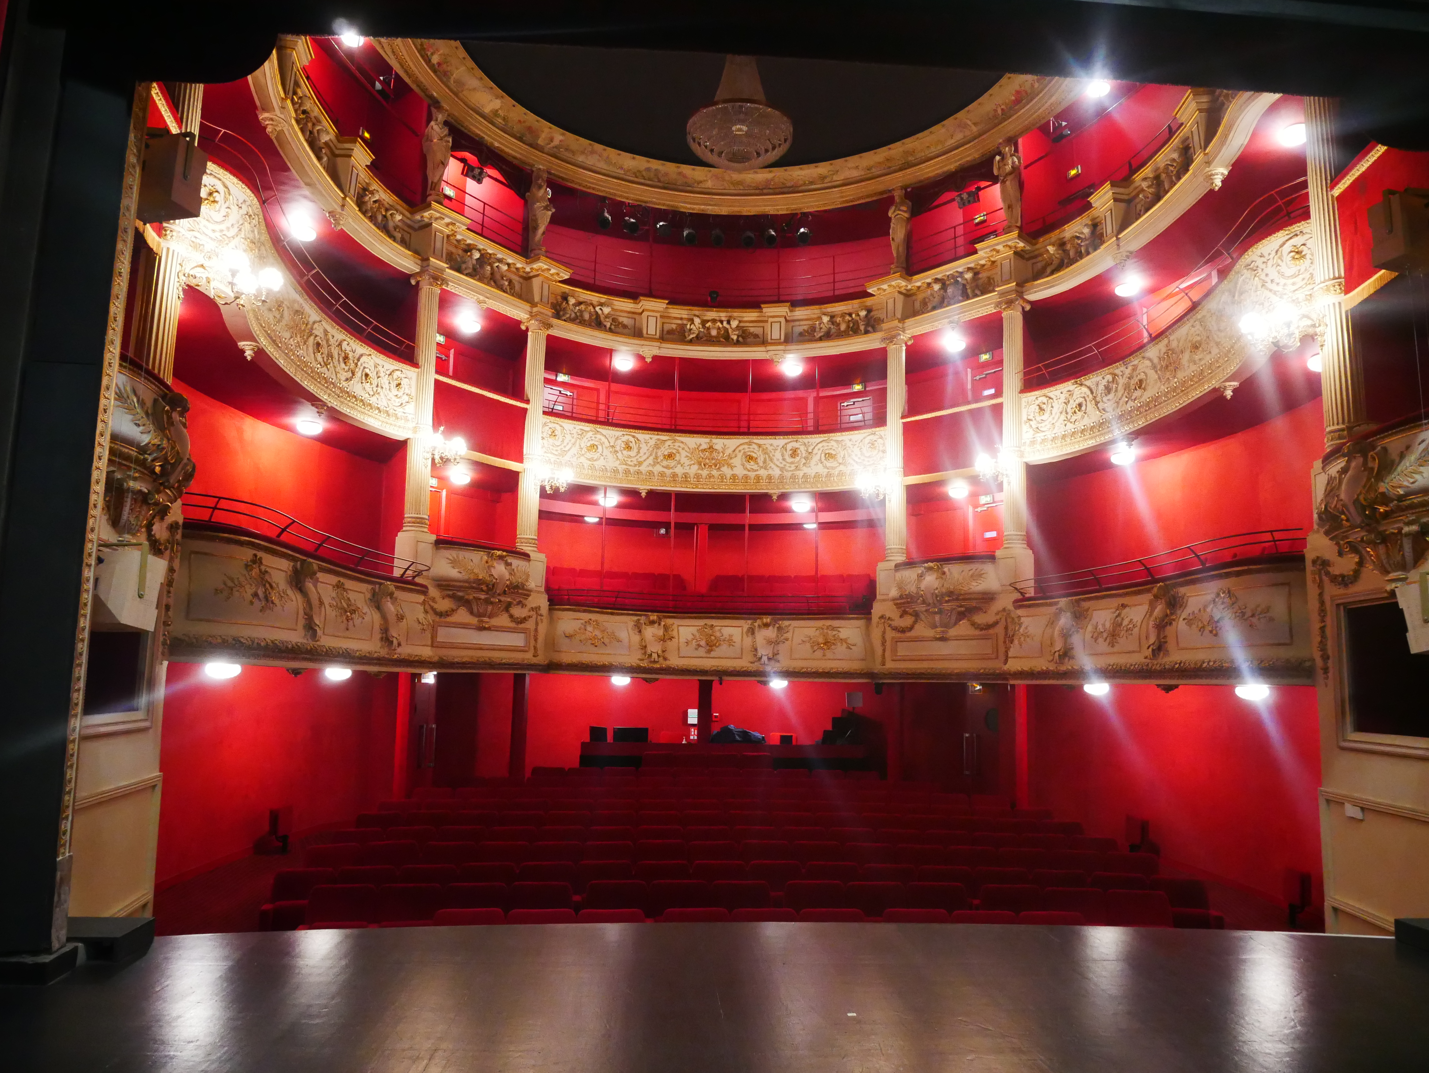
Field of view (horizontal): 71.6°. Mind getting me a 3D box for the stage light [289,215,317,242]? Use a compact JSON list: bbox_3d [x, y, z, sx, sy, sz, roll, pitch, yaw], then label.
[{"bbox_3d":[-5.040,-3.760,12.141,0.330,0.220,0.330,5,-8,-23],"label":"stage light"}]

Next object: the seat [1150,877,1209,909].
[{"bbox_3d":[4.254,3.561,8.902,0.540,0.880,0.580,0,-8,10],"label":"seat"}]

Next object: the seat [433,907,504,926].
[{"bbox_3d":[-1.882,3.316,7.469,0.550,0.870,0.580,3,-8,-10],"label":"seat"}]

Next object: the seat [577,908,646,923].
[{"bbox_3d":[-0.793,3.345,7.516,0.550,0.870,0.580,2,-8,-7],"label":"seat"}]

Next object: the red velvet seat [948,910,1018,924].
[{"bbox_3d":[2.167,3.437,7.742,0.550,0.870,0.580,1,-8,2],"label":"red velvet seat"}]

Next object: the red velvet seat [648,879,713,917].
[{"bbox_3d":[-0.290,3.431,8.409,0.550,0.870,0.580,2,-8,-5],"label":"red velvet seat"}]

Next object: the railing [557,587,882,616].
[{"bbox_3d":[-0.070,0.980,14.600,4.800,0.320,0.700,2,-8,-3],"label":"railing"}]

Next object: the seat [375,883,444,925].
[{"bbox_3d":[-2.448,3.240,7.794,0.540,0.880,0.580,3,-8,-12],"label":"seat"}]

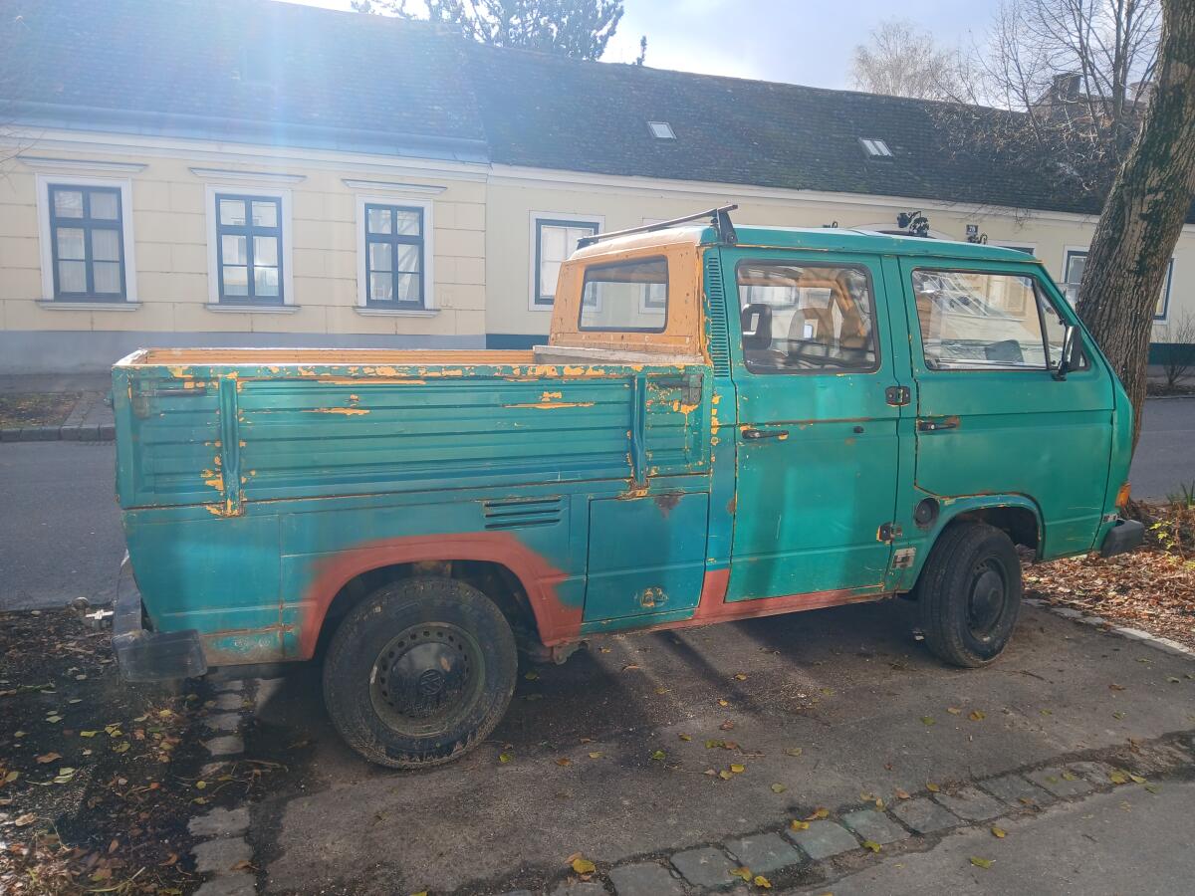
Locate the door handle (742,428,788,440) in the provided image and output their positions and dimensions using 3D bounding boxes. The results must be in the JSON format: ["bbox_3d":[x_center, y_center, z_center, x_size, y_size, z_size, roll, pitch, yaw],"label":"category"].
[{"bbox_3d":[0.619,-0.047,3.298,0.185,0.040,0.042,-3,8,-24],"label":"door handle"}]

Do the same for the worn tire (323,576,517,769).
[{"bbox_3d":[-0.593,0.751,3.043,0.635,0.635,0.190,-3,8,-24],"label":"worn tire"}]

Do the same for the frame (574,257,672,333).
[{"bbox_3d":[0.101,-0.677,4.015,0.040,0.315,0.910,2,7,-24],"label":"frame"}]

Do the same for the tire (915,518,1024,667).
[{"bbox_3d":[1.681,0.654,4.031,0.640,0.640,0.195,-6,10,-40],"label":"tire"}]

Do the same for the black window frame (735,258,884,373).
[{"bbox_3d":[0.825,-0.501,3.451,0.645,0.445,0.040,-3,-5,-24],"label":"black window frame"}]

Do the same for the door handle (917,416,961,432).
[{"bbox_3d":[1.373,-0.090,3.628,0.195,0.045,0.042,-3,8,-24],"label":"door handle"}]

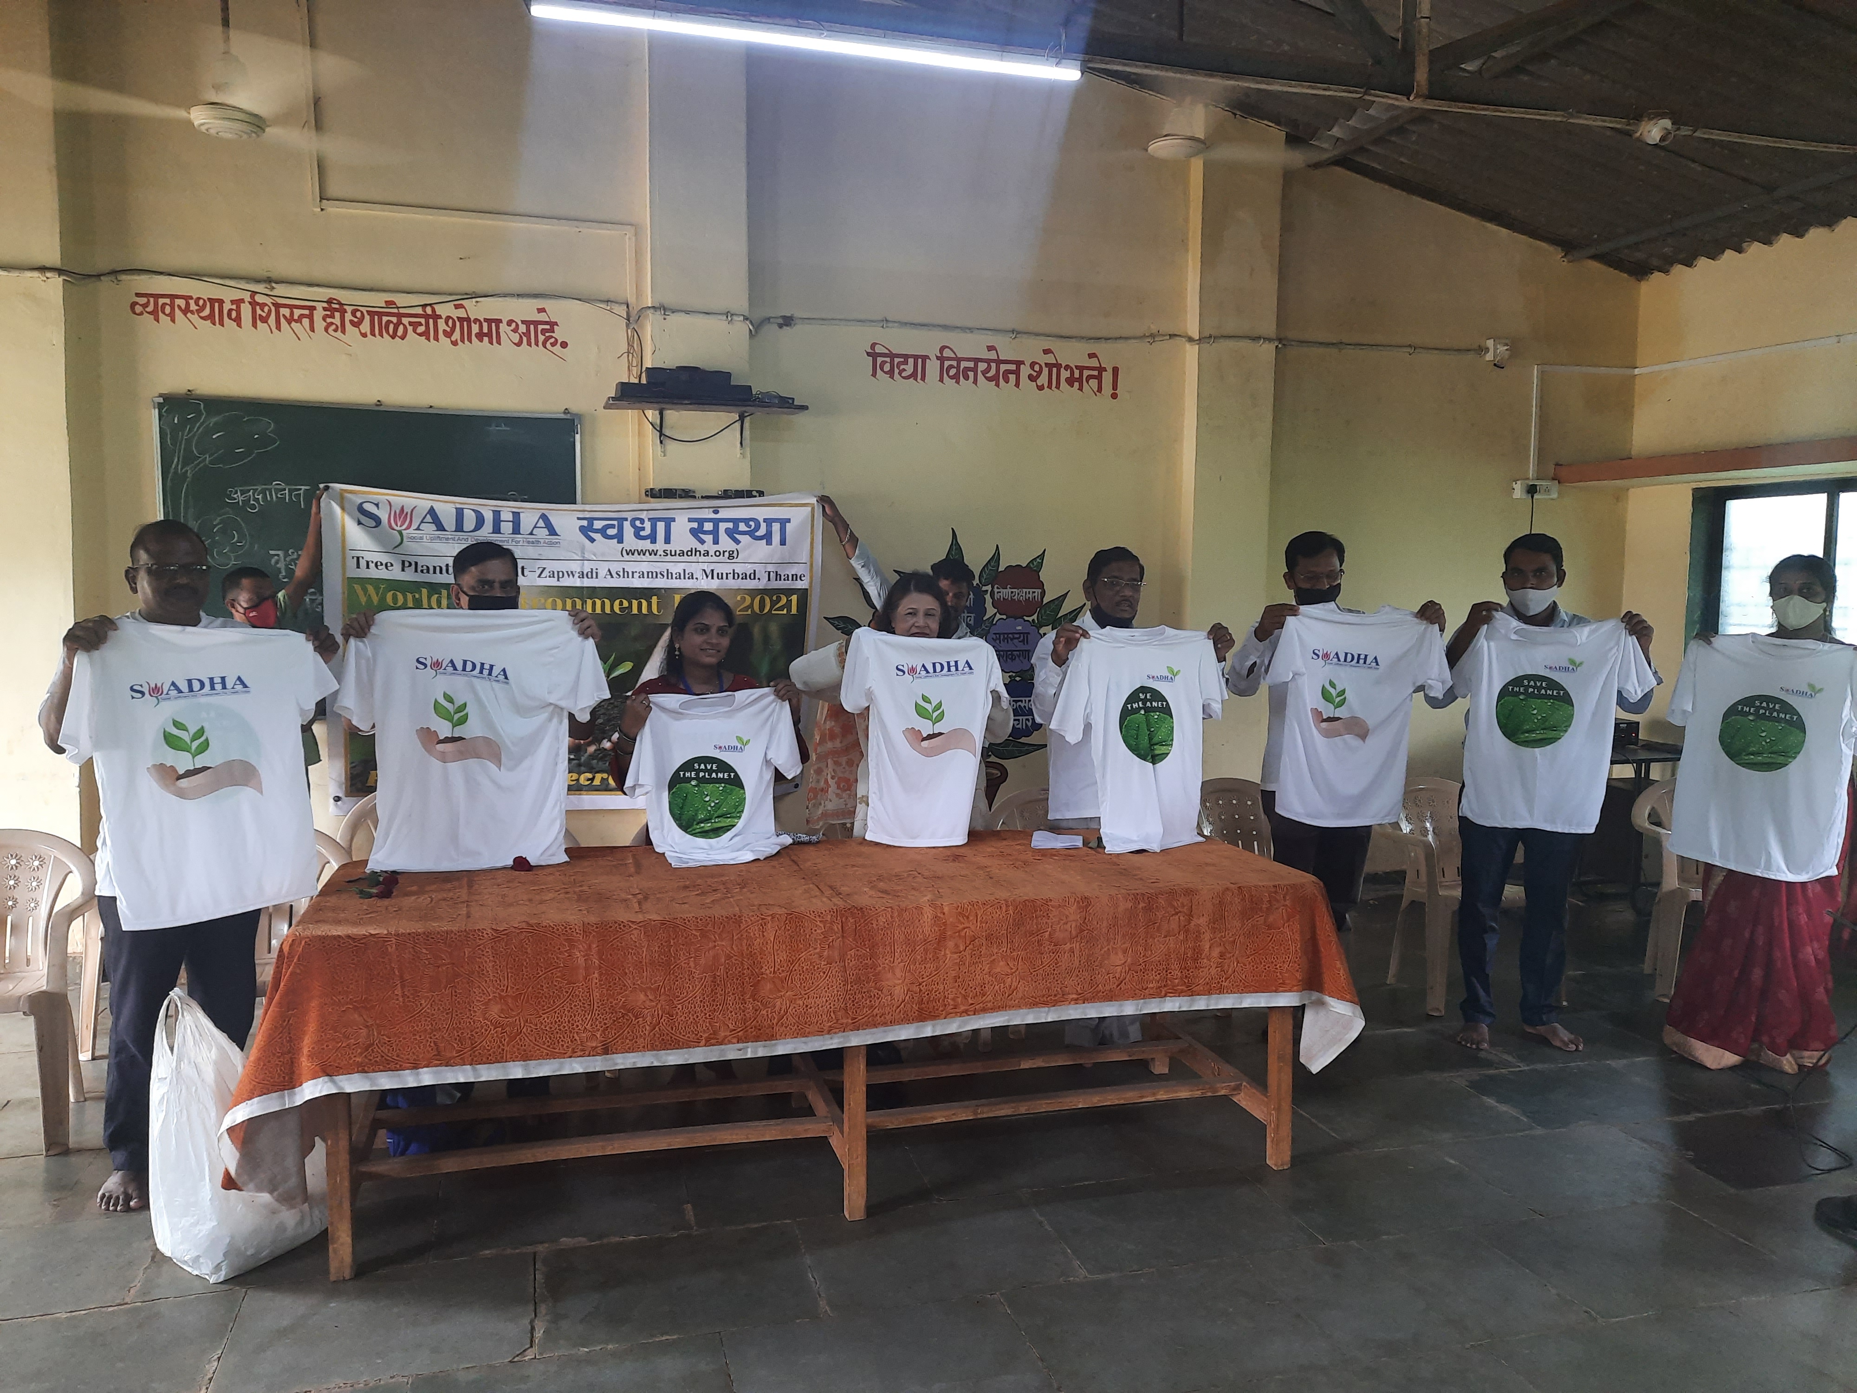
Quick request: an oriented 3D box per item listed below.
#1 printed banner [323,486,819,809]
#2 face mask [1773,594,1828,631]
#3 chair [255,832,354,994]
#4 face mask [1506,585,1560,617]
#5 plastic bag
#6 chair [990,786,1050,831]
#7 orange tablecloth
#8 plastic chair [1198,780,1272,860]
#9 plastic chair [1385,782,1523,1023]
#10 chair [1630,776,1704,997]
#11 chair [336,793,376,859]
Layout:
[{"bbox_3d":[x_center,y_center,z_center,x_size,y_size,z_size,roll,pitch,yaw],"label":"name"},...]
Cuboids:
[{"bbox_3d":[-1.338,-0.179,5.151,1.790,1.220,0.050,0,5,-14],"label":"printed banner"},{"bbox_3d":[2.725,-0.263,4.191,0.090,0.115,0.140,-4,7,-42],"label":"face mask"},{"bbox_3d":[-1.885,0.778,3.726,0.550,0.775,0.540,-1,6,-16],"label":"chair"},{"bbox_3d":[1.934,-0.308,4.288,0.145,0.110,0.090,4,7,33],"label":"face mask"},{"bbox_3d":[-1.560,0.933,3.071,0.290,0.600,0.340,4,7,33],"label":"plastic bag"},{"bbox_3d":[0.515,0.734,4.775,0.580,0.785,0.540,-1,5,-16],"label":"chair"},{"bbox_3d":[-0.280,0.706,3.492,2.650,0.540,0.900,-1,5,-16],"label":"orange tablecloth"},{"bbox_3d":[1.236,0.720,5.053,0.580,0.785,0.540,-1,5,-16],"label":"plastic chair"},{"bbox_3d":[2.036,0.727,5.093,0.580,0.785,0.540,-1,5,-16],"label":"plastic chair"},{"bbox_3d":[2.933,0.708,4.977,0.550,0.775,0.540,2,6,11],"label":"chair"},{"bbox_3d":[-1.725,0.706,4.488,0.550,0.775,0.540,0,6,-8],"label":"chair"}]

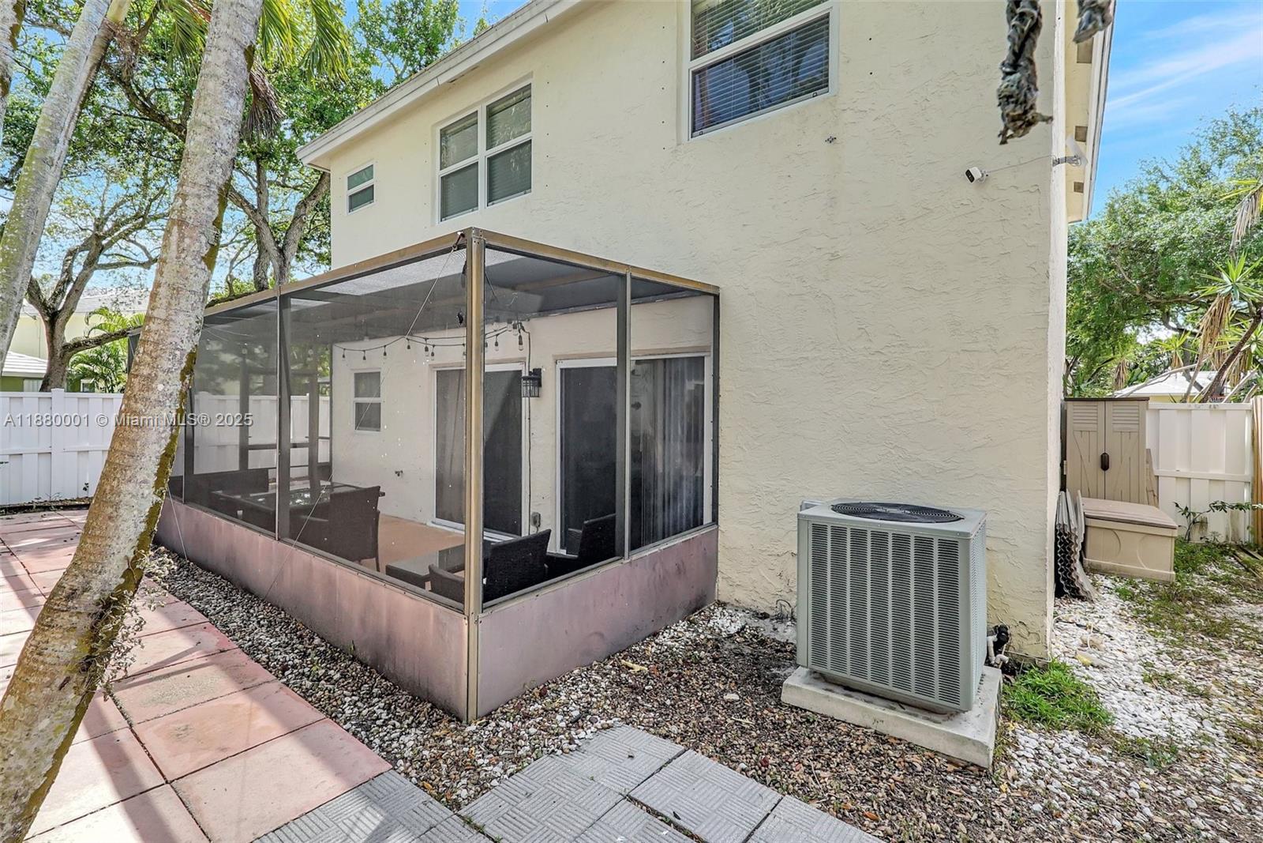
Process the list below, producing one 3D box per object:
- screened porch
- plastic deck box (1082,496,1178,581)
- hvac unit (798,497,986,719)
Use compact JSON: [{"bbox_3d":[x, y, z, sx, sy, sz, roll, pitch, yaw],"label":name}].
[{"bbox_3d":[-2.877,0.150,5.990,7.270,2.590,2.473,1,2,38],"label":"screened porch"},{"bbox_3d":[5.313,1.232,6.053,0.681,0.540,1.298,1,2,38],"label":"plastic deck box"},{"bbox_3d":[1.542,0.963,3.285,0.856,0.861,0.819,1,2,37],"label":"hvac unit"}]

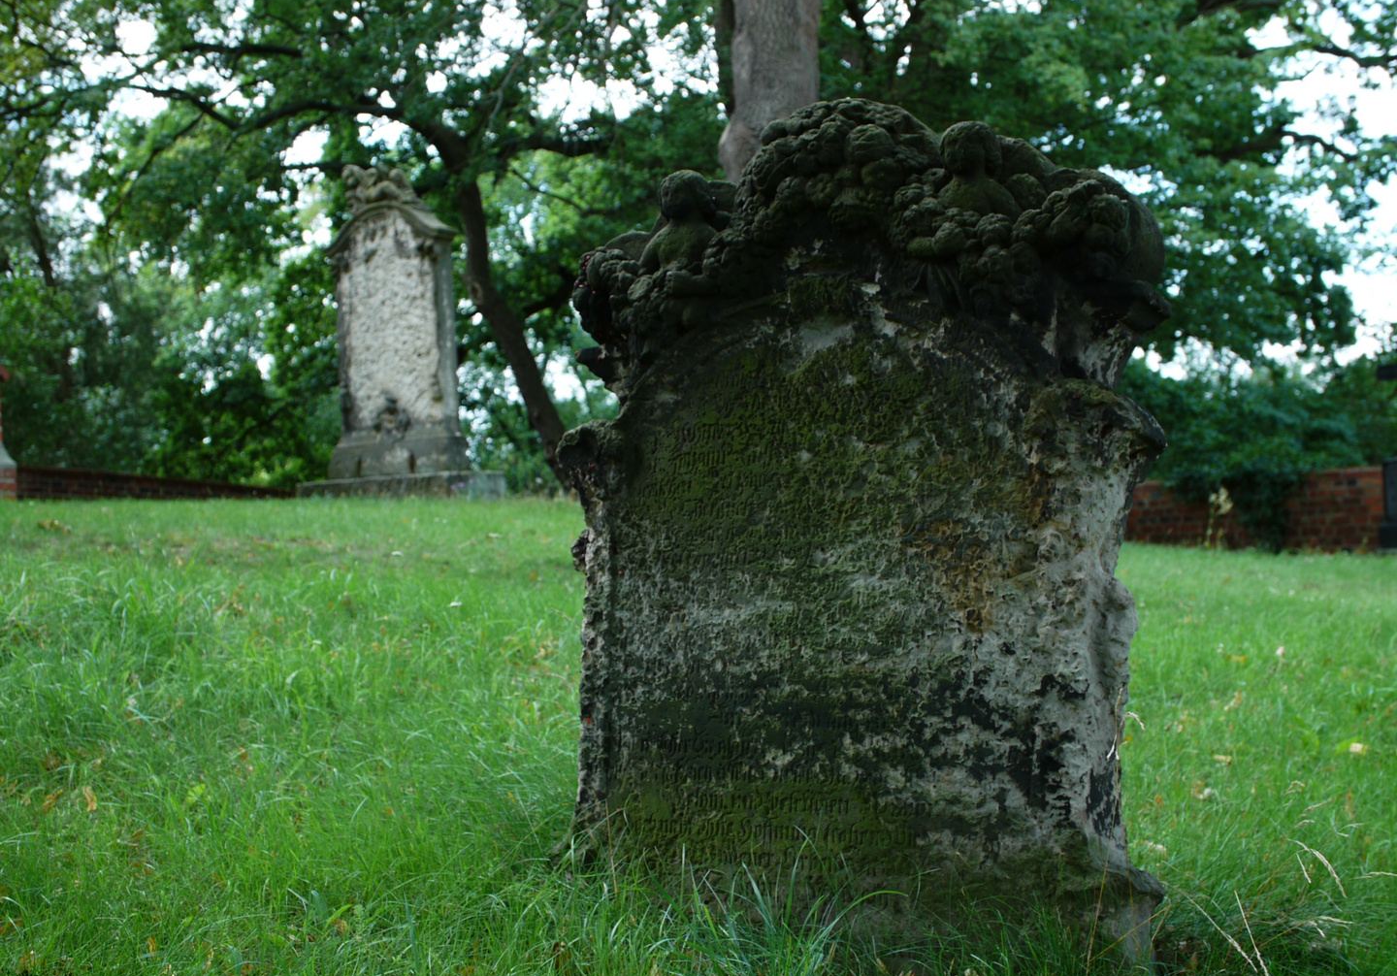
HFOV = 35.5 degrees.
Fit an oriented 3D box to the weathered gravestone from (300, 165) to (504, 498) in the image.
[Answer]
[{"bbox_3d":[-1.912,-0.968,13.700,1.186,2.128,0.578,-3,-1,31],"label":"weathered gravestone"}]

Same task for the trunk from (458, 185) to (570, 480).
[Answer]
[{"bbox_3d":[-1.751,-1.446,21.000,1.120,3.040,0.420,-1,-1,0],"label":"trunk"}]

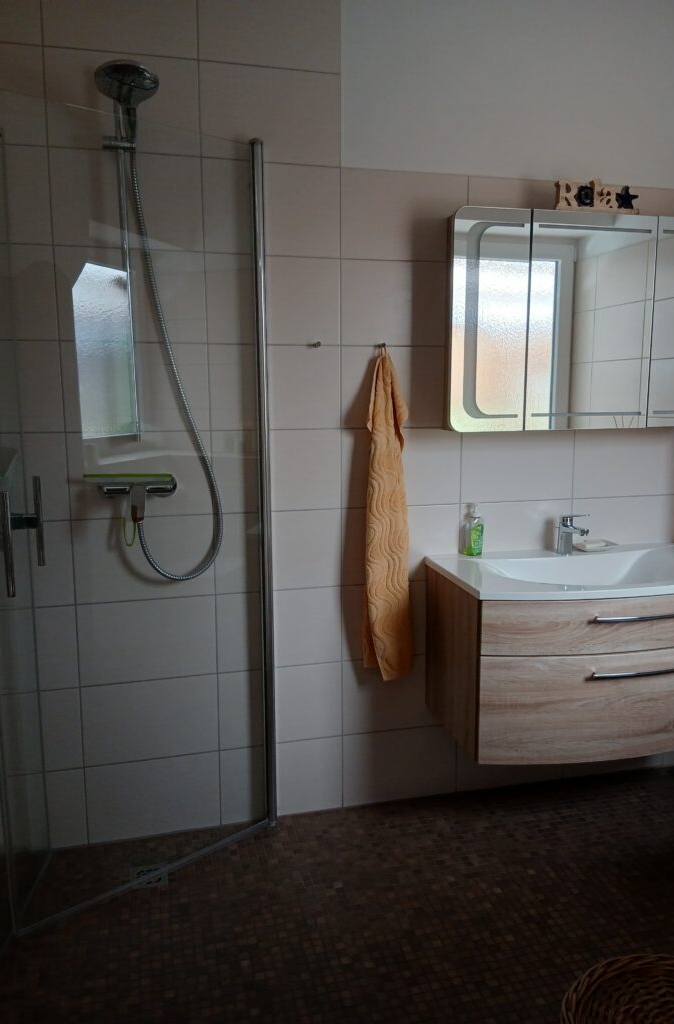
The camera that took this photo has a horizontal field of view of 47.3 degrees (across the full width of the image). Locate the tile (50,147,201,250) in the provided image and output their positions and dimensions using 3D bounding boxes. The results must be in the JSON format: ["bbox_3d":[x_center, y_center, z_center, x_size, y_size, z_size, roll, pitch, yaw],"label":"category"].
[{"bbox_3d":[-0.569,-0.849,2.109,0.400,0.250,0.010,-3,9,-14],"label":"tile"}]

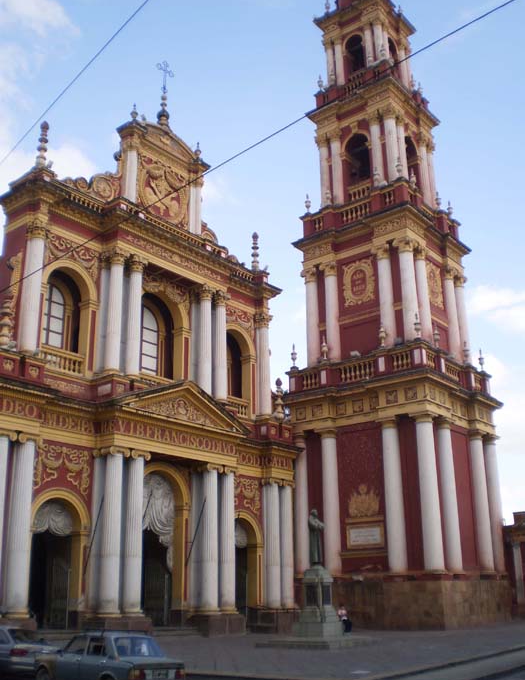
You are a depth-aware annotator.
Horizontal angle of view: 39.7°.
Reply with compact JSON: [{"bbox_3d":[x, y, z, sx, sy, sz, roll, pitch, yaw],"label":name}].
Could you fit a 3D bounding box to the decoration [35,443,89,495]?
[{"bbox_3d":[-8.198,5.328,29.839,0.250,1.972,2.798,-15,-24,37],"label":"decoration"}]

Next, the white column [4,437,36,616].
[{"bbox_3d":[-10.118,7.835,30.501,0.980,7.350,0.980,-16,-24,38],"label":"white column"}]

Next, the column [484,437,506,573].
[{"bbox_3d":[14.567,10.315,45.513,1.050,8.400,1.050,-16,-24,38],"label":"column"}]

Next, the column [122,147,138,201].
[{"bbox_3d":[-7.198,-8.897,39.807,0.720,3.896,0.800,-15,-23,37],"label":"column"}]

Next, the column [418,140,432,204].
[{"bbox_3d":[11.916,-12.269,53.395,0.770,5.660,0.770,-15,-23,37],"label":"column"}]

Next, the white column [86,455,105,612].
[{"bbox_3d":[-6.983,7.943,30.171,0.750,6.527,0.750,-15,-24,37],"label":"white column"}]

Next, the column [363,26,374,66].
[{"bbox_3d":[7.078,-19.194,47.954,0.563,3.569,0.563,-15,-22,37],"label":"column"}]

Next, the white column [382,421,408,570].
[{"bbox_3d":[6.824,7.992,37.675,0.921,7.745,0.921,-15,-22,37],"label":"white column"}]

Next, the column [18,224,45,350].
[{"bbox_3d":[-10.249,-2.455,32.592,0.877,6.329,0.877,-16,-24,38],"label":"column"}]

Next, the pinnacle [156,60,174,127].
[{"bbox_3d":[-6.220,-15.646,46.207,0.800,5.000,1.350,-16,-24,38],"label":"pinnacle"}]

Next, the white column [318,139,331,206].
[{"bbox_3d":[4.359,-11.855,51.464,0.775,5.820,0.775,0,-19,0],"label":"white column"}]

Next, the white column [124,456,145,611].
[{"bbox_3d":[-6.027,9.158,34.277,0.950,7.300,0.950,-16,-24,38],"label":"white column"}]

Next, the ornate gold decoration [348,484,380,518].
[{"bbox_3d":[5.463,8.650,38.993,2.000,1.750,0.200,-15,-22,37],"label":"ornate gold decoration"}]

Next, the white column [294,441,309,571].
[{"bbox_3d":[2.407,10.135,44.583,1.020,8.350,1.020,0,-19,0],"label":"white column"}]

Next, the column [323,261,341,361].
[{"bbox_3d":[4.181,-1.478,43.406,0.870,7.001,0.870,-1,-17,0],"label":"column"}]

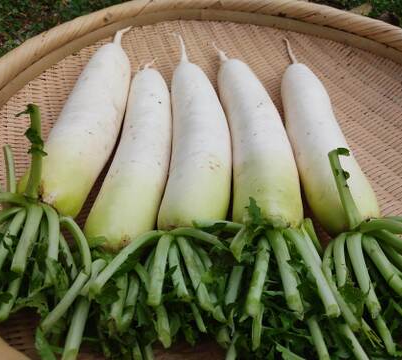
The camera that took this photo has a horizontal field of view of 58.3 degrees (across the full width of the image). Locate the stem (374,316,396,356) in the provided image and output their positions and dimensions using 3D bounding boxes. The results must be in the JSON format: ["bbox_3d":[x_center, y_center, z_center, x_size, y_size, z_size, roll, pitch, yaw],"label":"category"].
[{"bbox_3d":[0.158,0.129,0.314,0.011,0.011,0.044,-6,52,-3],"label":"stem"}]

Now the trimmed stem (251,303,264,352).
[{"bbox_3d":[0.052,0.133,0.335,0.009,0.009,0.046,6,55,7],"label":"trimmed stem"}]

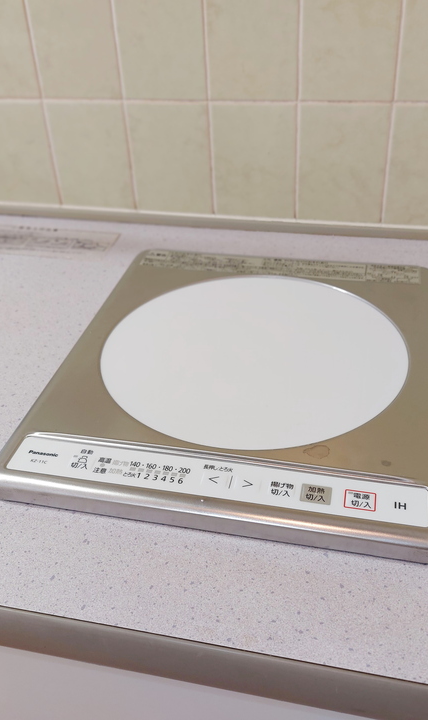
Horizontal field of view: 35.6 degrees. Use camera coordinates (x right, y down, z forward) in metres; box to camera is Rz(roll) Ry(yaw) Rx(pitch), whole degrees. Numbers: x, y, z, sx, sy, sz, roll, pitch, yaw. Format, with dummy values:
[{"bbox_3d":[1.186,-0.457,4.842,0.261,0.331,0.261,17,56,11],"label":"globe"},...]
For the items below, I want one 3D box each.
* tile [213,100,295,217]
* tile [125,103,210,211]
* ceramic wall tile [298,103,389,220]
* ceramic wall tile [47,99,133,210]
[{"bbox_3d":[0.048,-0.231,0.776,0.098,0.132,0.008,5,35,12],"label":"tile"},{"bbox_3d":[-0.051,-0.240,0.795,0.098,0.130,0.008,5,35,12],"label":"tile"},{"bbox_3d":[0.146,-0.223,0.757,0.098,0.133,0.008,5,35,12],"label":"ceramic wall tile"},{"bbox_3d":[-0.149,-0.250,0.814,0.098,0.127,0.008,5,35,12],"label":"ceramic wall tile"}]

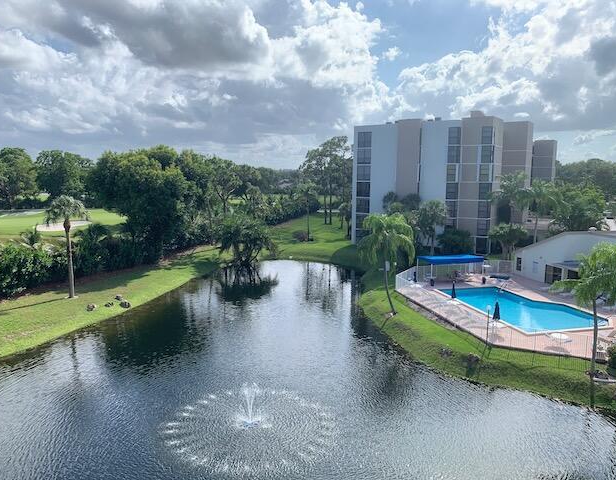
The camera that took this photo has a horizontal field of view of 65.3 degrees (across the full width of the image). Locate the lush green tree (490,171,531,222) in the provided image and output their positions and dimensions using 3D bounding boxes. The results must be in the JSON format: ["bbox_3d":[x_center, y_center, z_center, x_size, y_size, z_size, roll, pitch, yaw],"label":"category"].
[{"bbox_3d":[30.704,-4.186,73.141,6.060,12.050,6.060,0,8,0],"label":"lush green tree"}]

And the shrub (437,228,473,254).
[{"bbox_3d":[22.145,0.093,72.741,5.440,3.690,4.900,0,8,0],"label":"shrub"}]

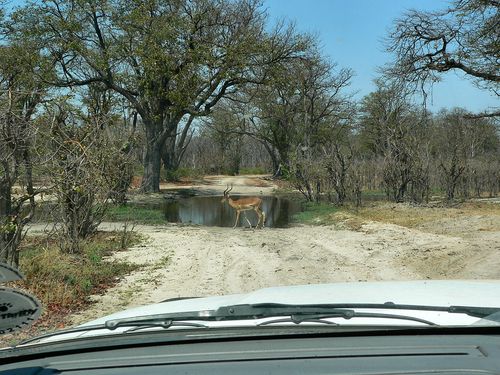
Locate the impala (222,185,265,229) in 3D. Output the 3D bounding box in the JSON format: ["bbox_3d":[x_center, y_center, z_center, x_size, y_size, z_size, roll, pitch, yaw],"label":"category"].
[{"bbox_3d":[-0.196,0.580,20.000,1.320,1.320,0.360,0,1,-10],"label":"impala"}]

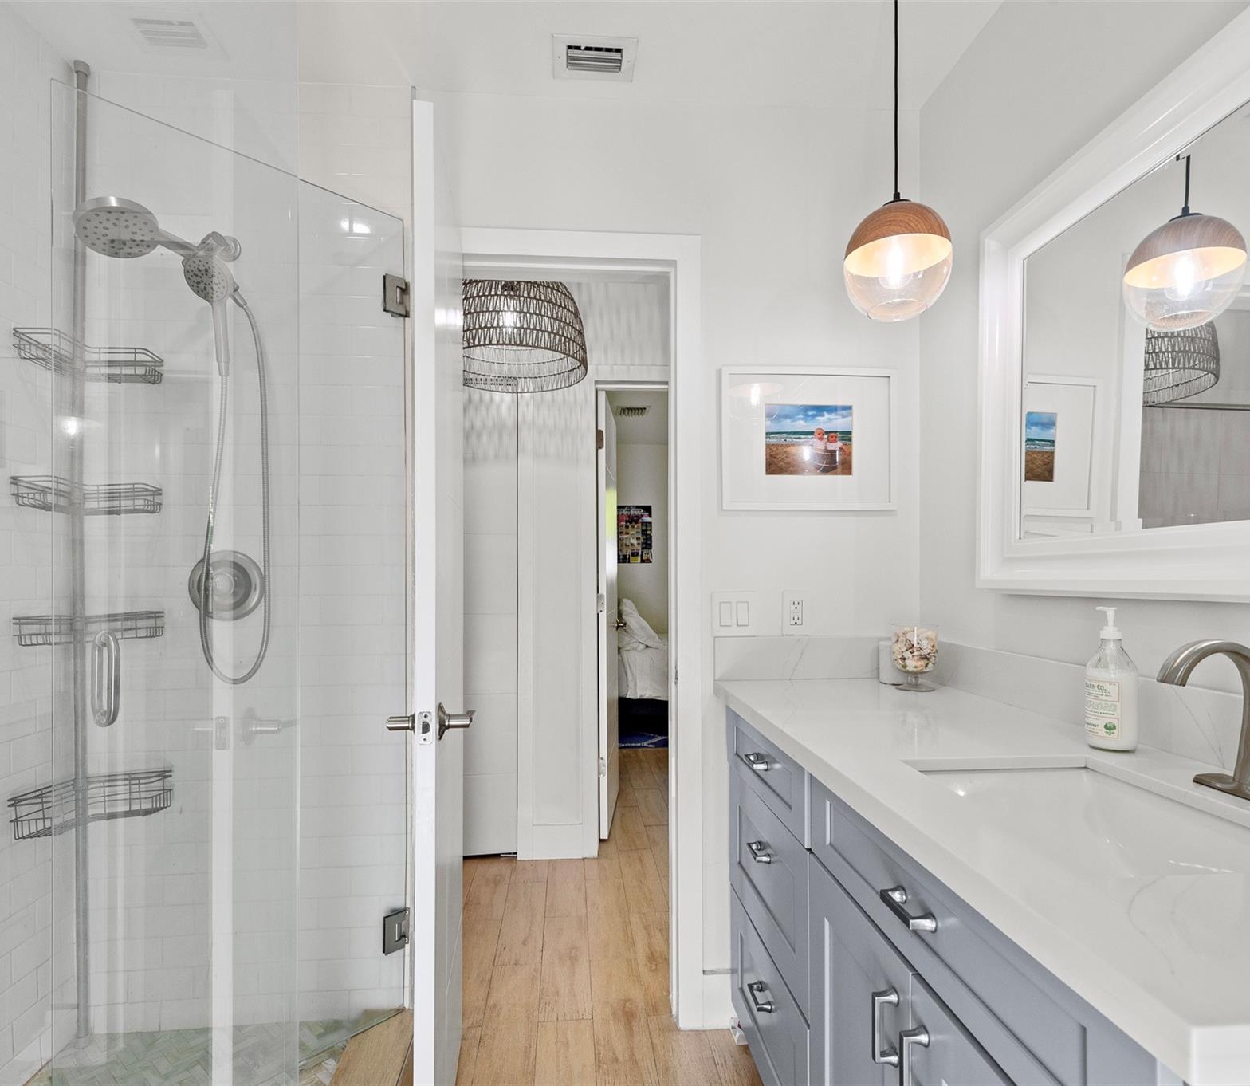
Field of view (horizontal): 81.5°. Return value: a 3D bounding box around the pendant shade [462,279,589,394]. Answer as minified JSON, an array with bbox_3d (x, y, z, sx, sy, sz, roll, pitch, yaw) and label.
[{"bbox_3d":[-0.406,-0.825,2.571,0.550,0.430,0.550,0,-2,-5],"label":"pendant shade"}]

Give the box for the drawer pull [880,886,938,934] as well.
[{"bbox_3d":[0.339,0.439,0.875,0.033,0.020,0.083,0,-2,-5],"label":"drawer pull"}]

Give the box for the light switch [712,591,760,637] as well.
[{"bbox_3d":[0.295,0.191,1.928,0.124,0.122,0.010,0,-2,-5],"label":"light switch"}]

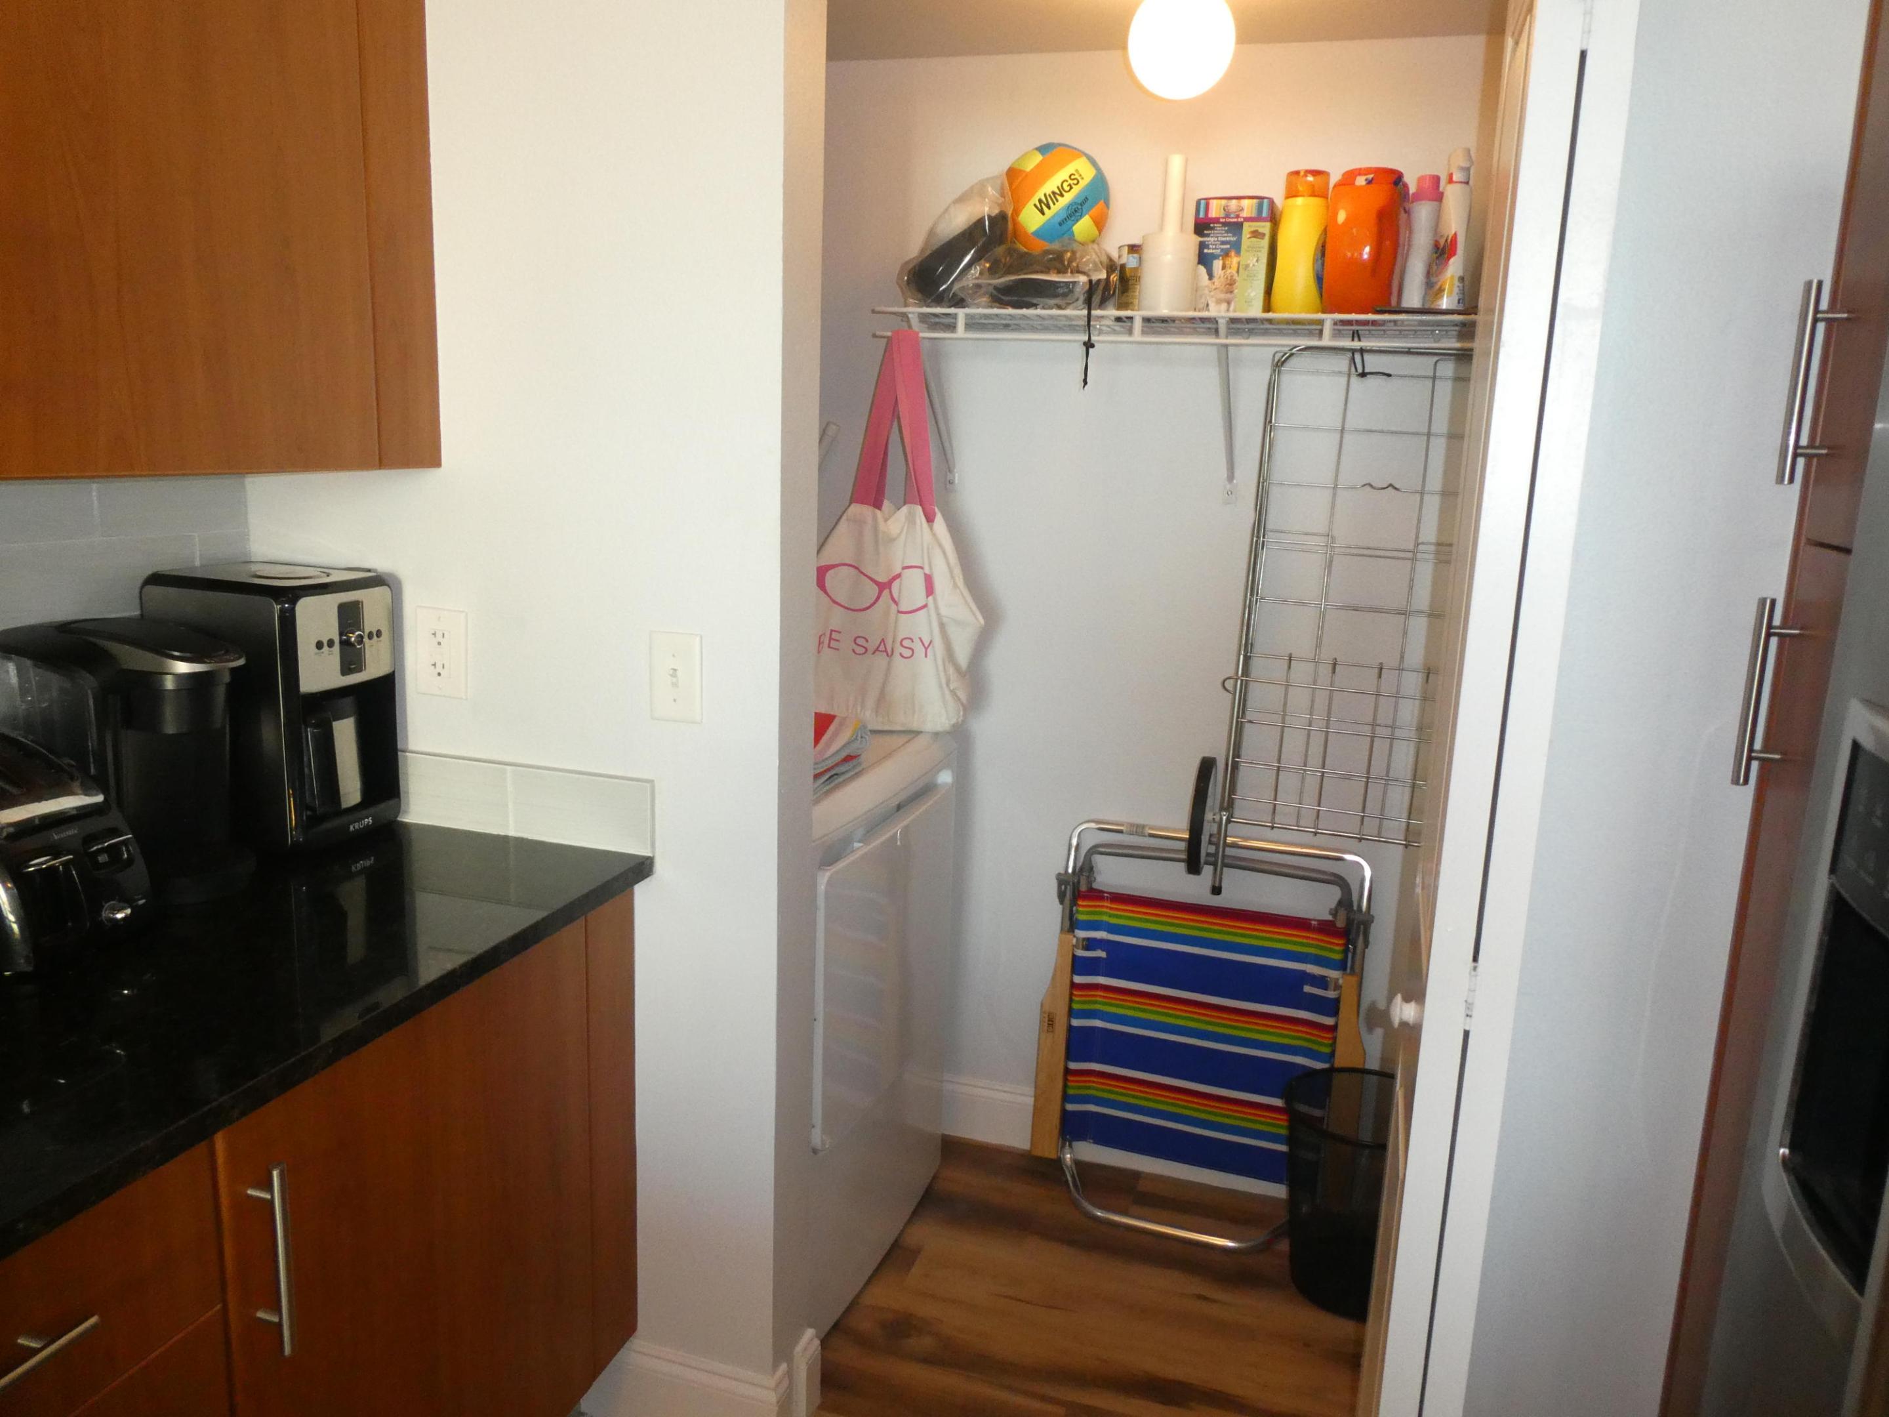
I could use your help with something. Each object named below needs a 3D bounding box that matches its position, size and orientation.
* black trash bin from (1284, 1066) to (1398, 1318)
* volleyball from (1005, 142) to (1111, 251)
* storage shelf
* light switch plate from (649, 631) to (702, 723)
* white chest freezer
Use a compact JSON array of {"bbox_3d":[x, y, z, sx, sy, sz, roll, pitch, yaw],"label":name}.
[{"bbox_3d":[0.748,0.880,2.357,0.292,0.355,0.292,5,12,16],"label":"black trash bin"},{"bbox_3d":[0.200,-0.907,2.319,0.187,0.187,0.187,5,12,16],"label":"volleyball"},{"bbox_3d":[0.391,-0.653,2.295,0.990,0.050,0.305,5,12,16],"label":"storage shelf"},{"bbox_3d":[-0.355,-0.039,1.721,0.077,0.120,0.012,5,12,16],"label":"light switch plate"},{"bbox_3d":[-0.408,0.536,2.462,0.660,0.910,0.660,6,12,19],"label":"white chest freezer"}]

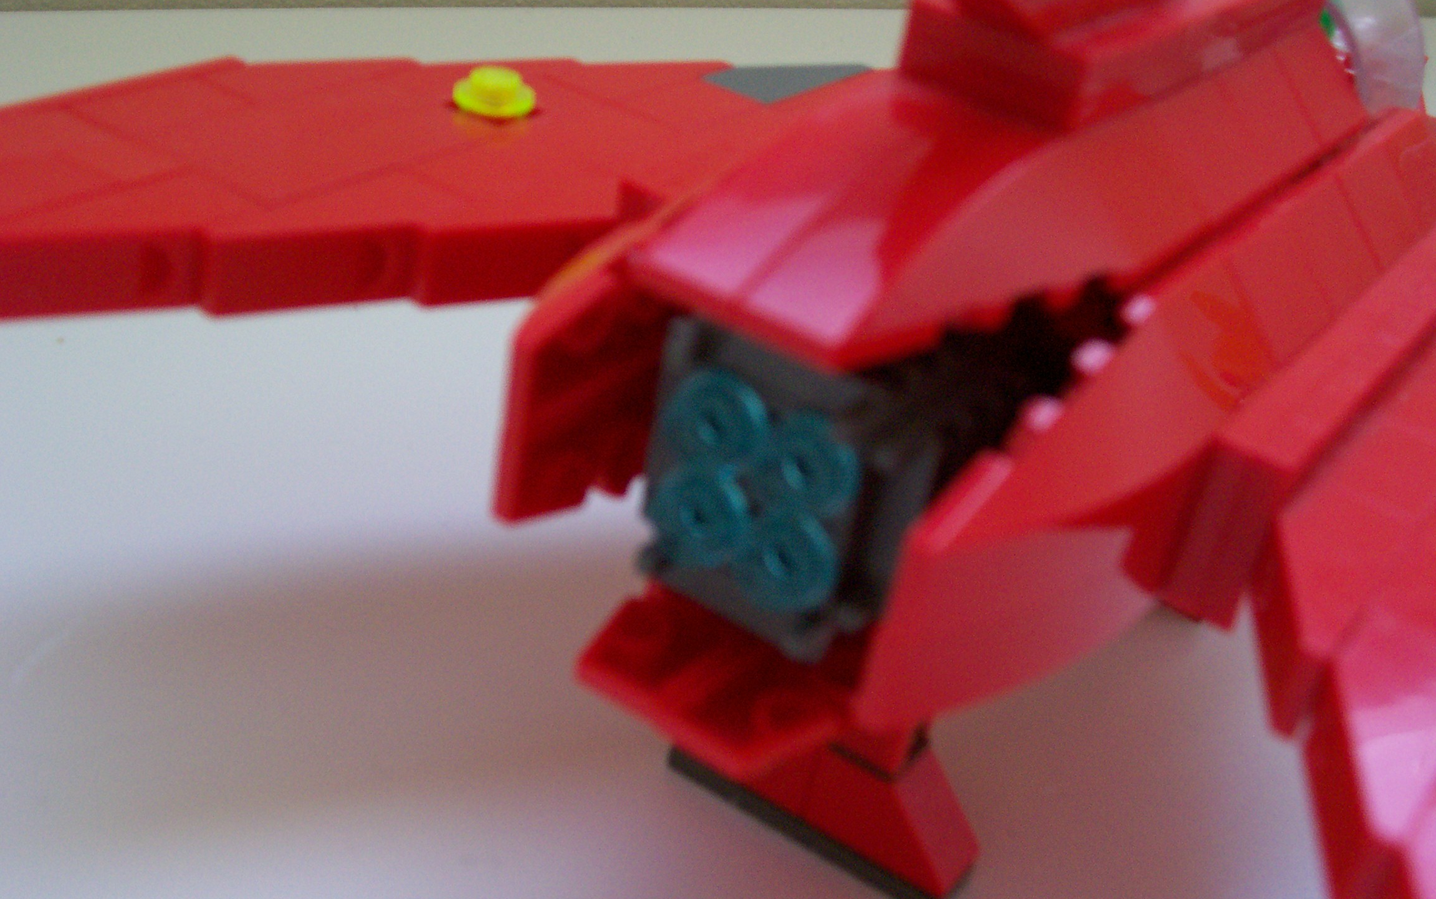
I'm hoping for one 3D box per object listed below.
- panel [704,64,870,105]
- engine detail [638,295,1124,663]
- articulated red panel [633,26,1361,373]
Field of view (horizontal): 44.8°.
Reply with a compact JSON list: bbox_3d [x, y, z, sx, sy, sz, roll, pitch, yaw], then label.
[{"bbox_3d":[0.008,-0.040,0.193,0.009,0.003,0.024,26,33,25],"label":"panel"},{"bbox_3d":[0.010,0.000,0.138,0.022,0.024,0.027,26,33,25],"label":"engine detail"},{"bbox_3d":[0.028,-0.028,0.150,0.032,0.010,0.096,26,33,25],"label":"articulated red panel"}]

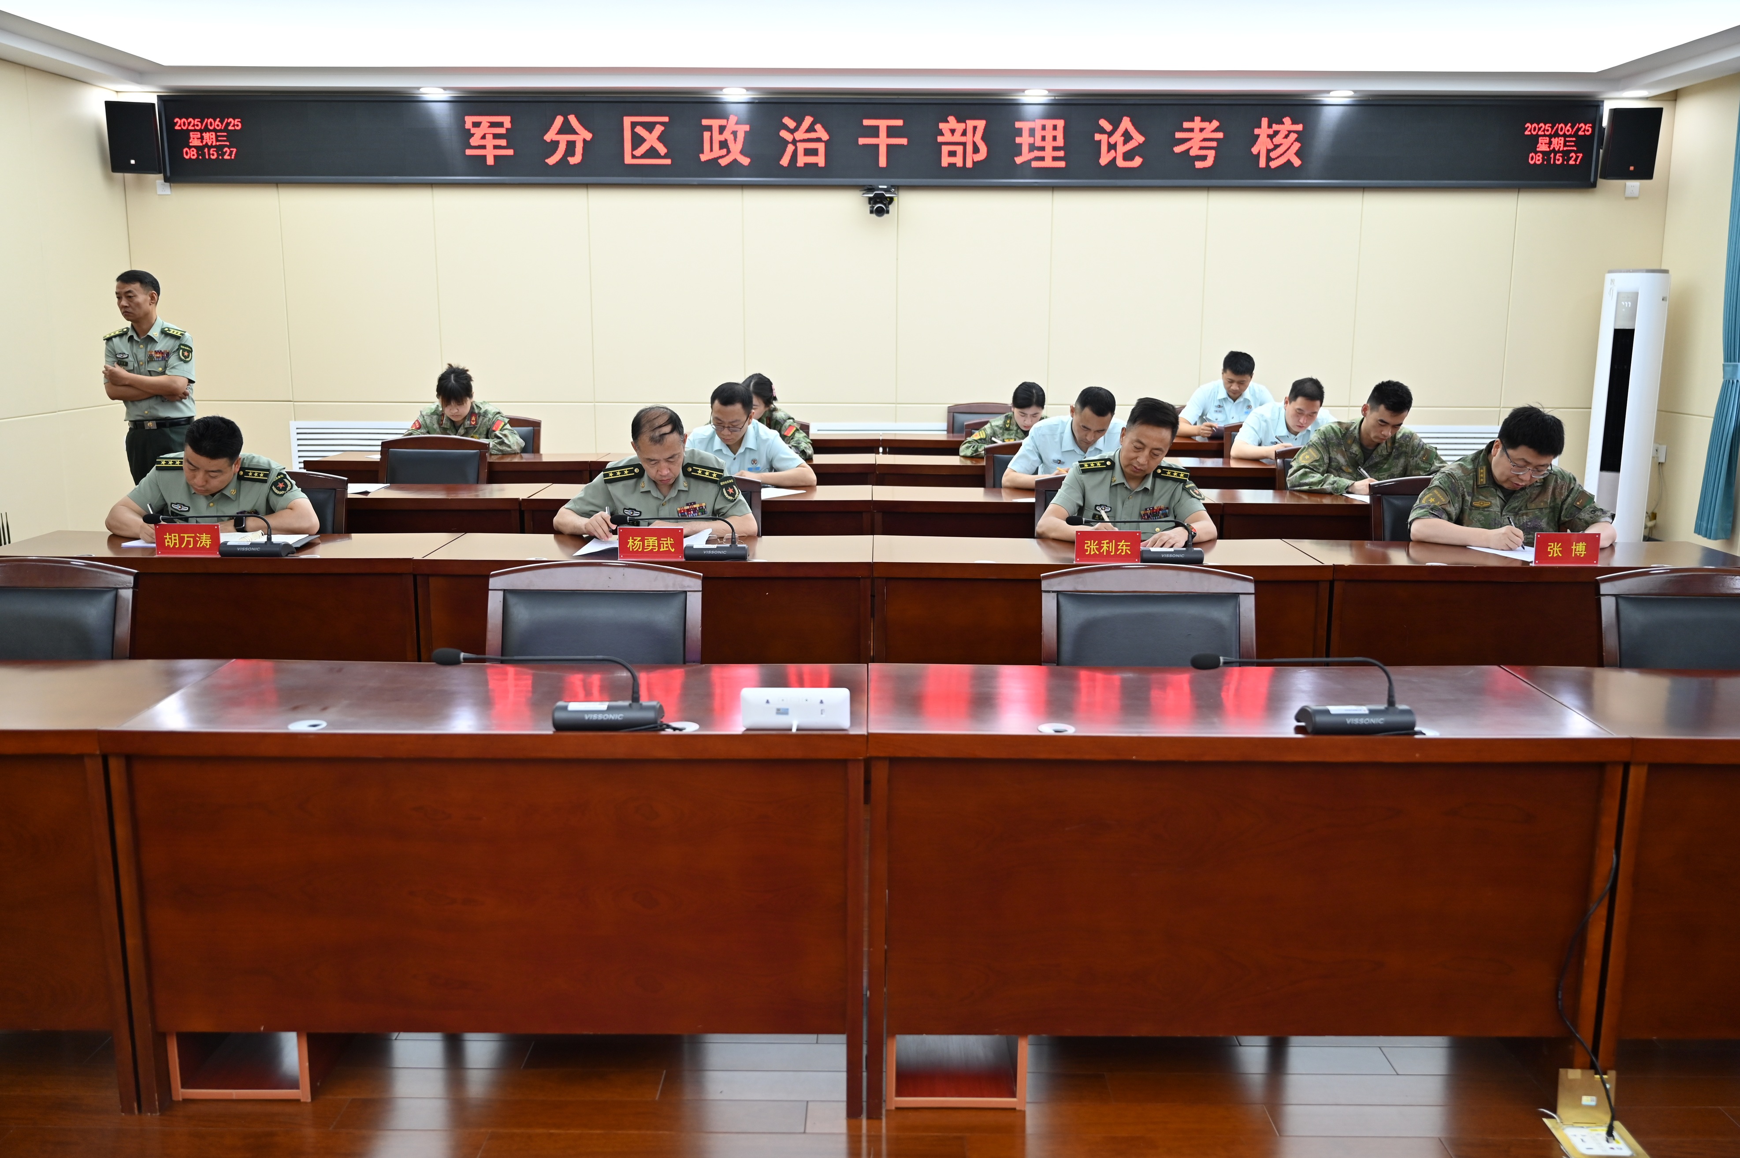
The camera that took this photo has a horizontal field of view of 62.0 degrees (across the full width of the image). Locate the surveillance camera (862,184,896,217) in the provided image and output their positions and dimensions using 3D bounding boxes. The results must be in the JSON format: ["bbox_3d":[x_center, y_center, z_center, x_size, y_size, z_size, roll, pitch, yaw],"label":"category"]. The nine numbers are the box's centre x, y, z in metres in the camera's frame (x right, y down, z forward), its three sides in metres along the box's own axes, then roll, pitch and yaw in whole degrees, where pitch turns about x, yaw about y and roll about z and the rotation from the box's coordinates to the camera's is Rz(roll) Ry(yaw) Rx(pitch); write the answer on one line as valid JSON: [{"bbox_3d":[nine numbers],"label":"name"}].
[{"bbox_3d":[0.055,-2.372,9.087,0.210,0.200,0.200,0,11,1],"label":"surveillance camera"}]

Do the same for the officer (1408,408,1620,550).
[{"bbox_3d":[2.134,0.013,4.918,0.640,1.220,0.740,0,11,1],"label":"officer"}]

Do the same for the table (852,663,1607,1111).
[{"bbox_3d":[0.685,0.621,2.979,1.390,0.770,0.540,0,11,0],"label":"table"}]

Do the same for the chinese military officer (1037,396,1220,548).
[{"bbox_3d":[0.868,0.001,5.009,0.630,1.230,0.780,1,11,5],"label":"chinese military officer"}]

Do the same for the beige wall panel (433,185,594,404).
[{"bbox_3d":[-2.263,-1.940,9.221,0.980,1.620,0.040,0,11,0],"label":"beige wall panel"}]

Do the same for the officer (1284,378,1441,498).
[{"bbox_3d":[2.148,-0.253,6.262,0.640,1.240,0.740,0,11,1],"label":"officer"}]

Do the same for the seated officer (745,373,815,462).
[{"bbox_3d":[-0.571,-0.510,7.843,0.580,1.160,0.750,1,11,5],"label":"seated officer"}]

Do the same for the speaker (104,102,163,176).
[{"bbox_3d":[-4.549,-2.721,8.945,0.270,0.420,0.250,-4,15,-21],"label":"speaker"}]

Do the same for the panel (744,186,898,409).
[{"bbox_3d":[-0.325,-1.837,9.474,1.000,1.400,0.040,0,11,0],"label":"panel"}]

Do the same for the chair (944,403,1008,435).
[{"bbox_3d":[0.709,-0.558,8.677,0.500,0.955,0.580,0,11,0],"label":"chair"}]

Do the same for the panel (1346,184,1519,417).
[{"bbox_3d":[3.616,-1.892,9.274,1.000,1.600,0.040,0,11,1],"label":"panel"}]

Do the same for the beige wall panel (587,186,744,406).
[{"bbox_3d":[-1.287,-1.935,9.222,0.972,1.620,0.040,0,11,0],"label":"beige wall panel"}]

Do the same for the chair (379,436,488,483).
[{"bbox_3d":[-1.947,-0.126,6.318,0.500,0.955,0.580,0,11,0],"label":"chair"}]

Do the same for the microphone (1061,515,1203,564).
[{"bbox_3d":[0.806,-0.124,4.478,0.430,0.130,0.130,0,11,1],"label":"microphone"}]

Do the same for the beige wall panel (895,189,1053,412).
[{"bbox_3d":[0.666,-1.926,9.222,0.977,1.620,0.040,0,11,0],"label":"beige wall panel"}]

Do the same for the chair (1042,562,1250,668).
[{"bbox_3d":[0.655,0.476,3.257,0.520,0.950,0.590,0,11,0],"label":"chair"}]

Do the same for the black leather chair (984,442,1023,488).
[{"bbox_3d":[0.785,-0.138,6.509,0.520,0.940,0.590,0,11,0],"label":"black leather chair"}]

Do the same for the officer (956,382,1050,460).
[{"bbox_3d":[0.786,-0.494,7.846,0.600,1.140,0.750,1,11,5],"label":"officer"}]

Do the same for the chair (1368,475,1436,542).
[{"bbox_3d":[2.054,0.126,5.072,0.530,0.940,0.580,0,11,1],"label":"chair"}]

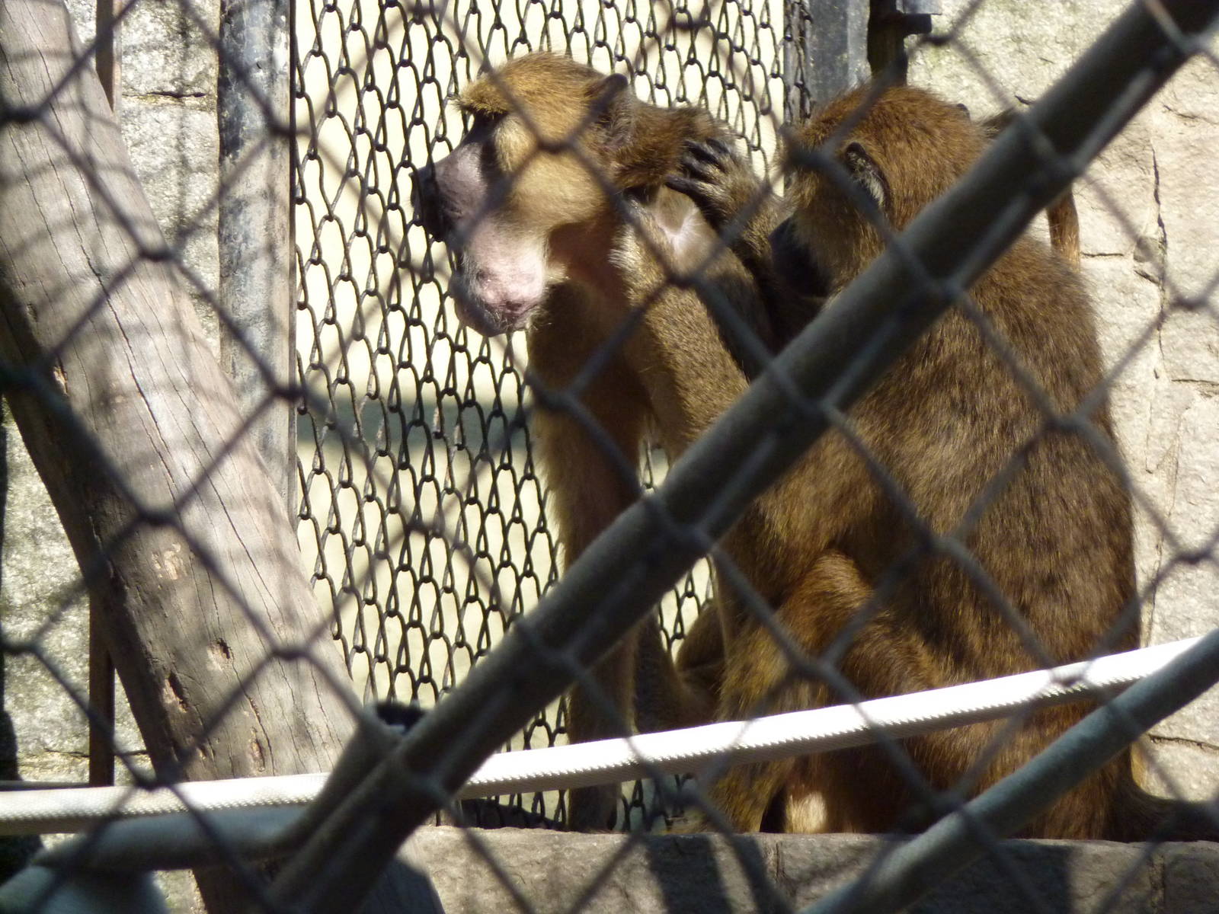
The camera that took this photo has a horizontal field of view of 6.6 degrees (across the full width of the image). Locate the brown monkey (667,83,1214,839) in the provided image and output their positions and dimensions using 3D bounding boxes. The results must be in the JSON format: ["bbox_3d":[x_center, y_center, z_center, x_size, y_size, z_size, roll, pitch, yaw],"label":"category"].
[{"bbox_3d":[0.260,0.003,8.750,0.480,0.620,0.330,-2,-3,37],"label":"brown monkey"}]

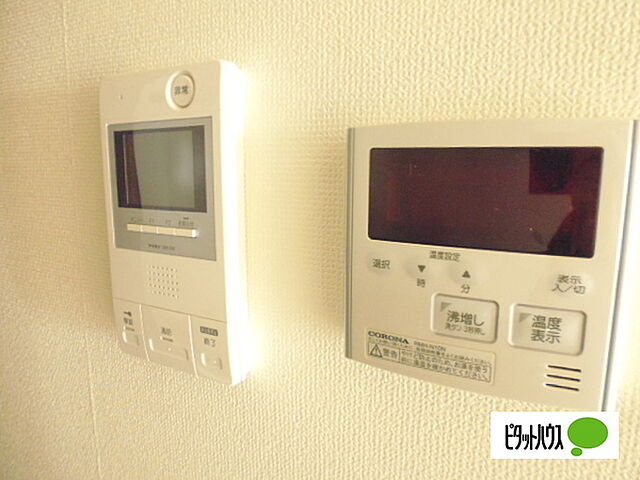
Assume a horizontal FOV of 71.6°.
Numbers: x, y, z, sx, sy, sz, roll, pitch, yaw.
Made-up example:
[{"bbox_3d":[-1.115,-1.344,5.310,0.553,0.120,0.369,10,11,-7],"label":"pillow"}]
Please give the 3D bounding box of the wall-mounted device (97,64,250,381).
[{"bbox_3d":[-0.100,-0.010,0.304,0.109,0.199,0.025,5,10,28],"label":"wall-mounted device"}]

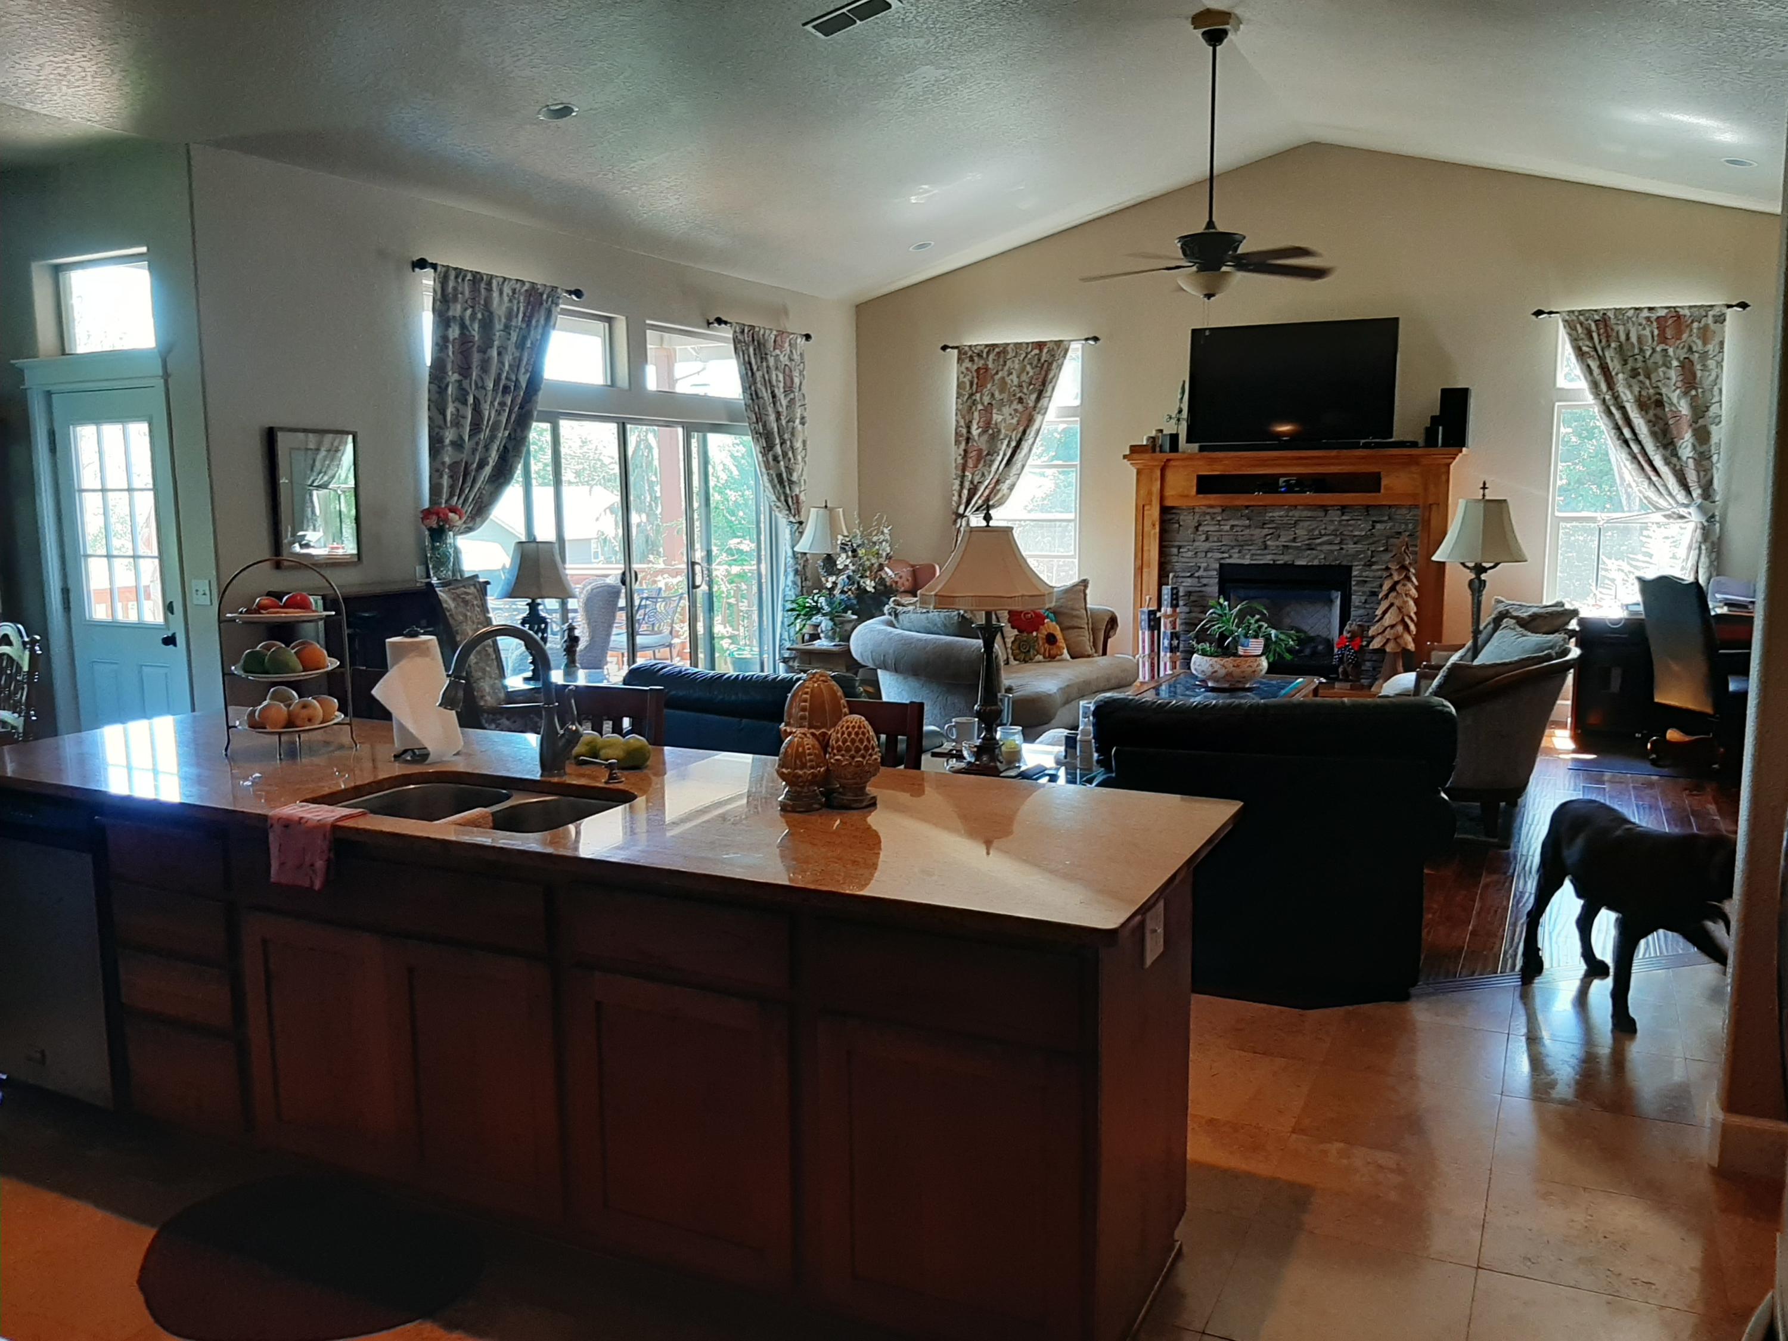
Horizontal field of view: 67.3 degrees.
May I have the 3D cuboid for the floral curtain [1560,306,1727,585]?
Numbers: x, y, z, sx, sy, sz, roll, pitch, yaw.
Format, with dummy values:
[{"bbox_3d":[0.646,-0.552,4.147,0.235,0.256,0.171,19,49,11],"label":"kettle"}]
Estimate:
[{"bbox_3d":[4.739,-1.221,8.635,0.923,2.240,0.130,3,8,26],"label":"floral curtain"}]

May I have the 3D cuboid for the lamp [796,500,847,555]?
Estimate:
[{"bbox_3d":[-0.467,-0.717,9.257,0.412,0.880,0.412,3,8,26],"label":"lamp"}]

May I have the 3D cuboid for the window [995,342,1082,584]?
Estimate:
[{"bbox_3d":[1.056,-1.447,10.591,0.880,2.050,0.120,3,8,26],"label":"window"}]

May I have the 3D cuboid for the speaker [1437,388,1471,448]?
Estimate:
[{"bbox_3d":[3.717,-1.681,8.907,0.175,0.405,0.200,3,9,26],"label":"speaker"}]

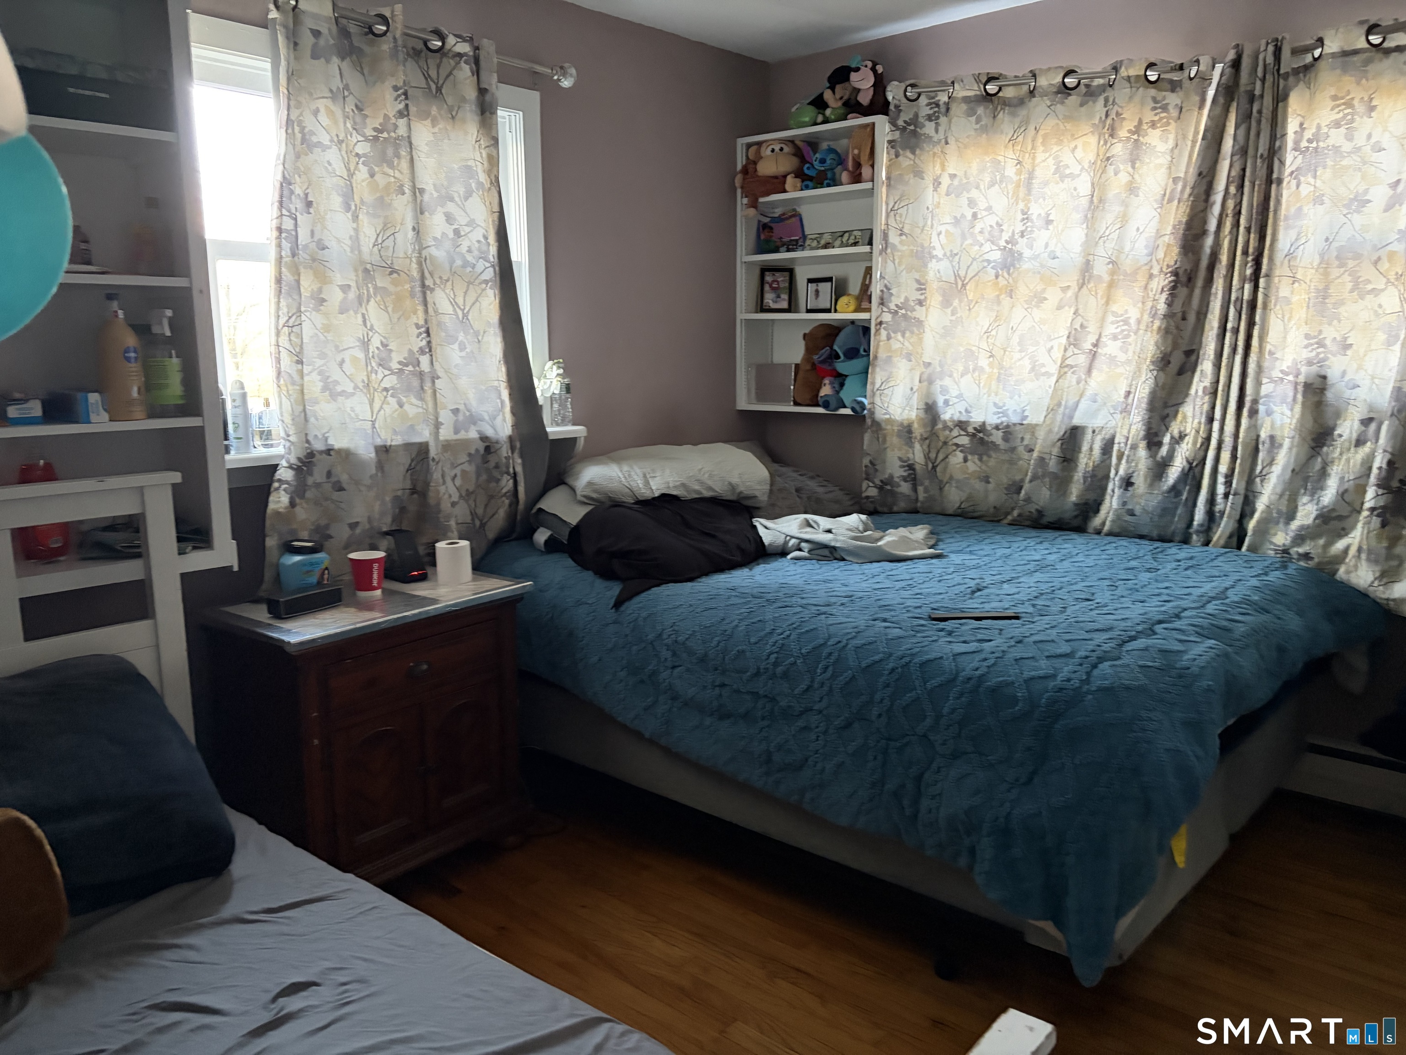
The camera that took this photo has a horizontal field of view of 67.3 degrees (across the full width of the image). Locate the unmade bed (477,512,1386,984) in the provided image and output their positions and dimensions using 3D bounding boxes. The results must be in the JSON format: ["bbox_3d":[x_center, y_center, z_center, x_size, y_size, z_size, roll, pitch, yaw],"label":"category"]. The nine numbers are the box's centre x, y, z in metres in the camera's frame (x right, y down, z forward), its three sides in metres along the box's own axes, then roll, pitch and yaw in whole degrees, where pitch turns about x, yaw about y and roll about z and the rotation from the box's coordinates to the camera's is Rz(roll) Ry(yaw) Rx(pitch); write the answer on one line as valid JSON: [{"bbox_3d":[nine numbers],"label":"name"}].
[{"bbox_3d":[0.507,0.449,3.062,2.020,0.705,1.460,8,13,40],"label":"unmade bed"}]

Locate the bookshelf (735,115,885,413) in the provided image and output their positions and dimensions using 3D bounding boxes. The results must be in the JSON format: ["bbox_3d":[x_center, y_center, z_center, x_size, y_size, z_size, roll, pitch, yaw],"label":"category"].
[{"bbox_3d":[0.421,-0.924,3.865,0.613,0.997,0.190,8,13,40],"label":"bookshelf"}]

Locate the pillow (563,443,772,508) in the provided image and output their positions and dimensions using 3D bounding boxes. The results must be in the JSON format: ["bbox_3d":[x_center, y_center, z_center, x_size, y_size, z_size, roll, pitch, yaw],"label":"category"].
[{"bbox_3d":[-0.124,-0.157,3.323,0.650,0.180,0.400,-6,11,-29],"label":"pillow"}]

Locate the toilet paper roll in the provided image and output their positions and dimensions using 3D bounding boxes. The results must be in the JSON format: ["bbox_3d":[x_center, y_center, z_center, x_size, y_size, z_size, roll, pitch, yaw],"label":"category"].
[{"bbox_3d":[-0.661,0.092,2.801,0.092,0.104,0.092,0,10,0],"label":"toilet paper roll"}]

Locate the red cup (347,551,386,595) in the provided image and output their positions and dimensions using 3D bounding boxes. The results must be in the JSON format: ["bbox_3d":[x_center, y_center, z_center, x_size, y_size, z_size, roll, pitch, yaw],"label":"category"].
[{"bbox_3d":[-0.854,0.119,2.673,0.093,0.097,0.093,0,10,0],"label":"red cup"}]

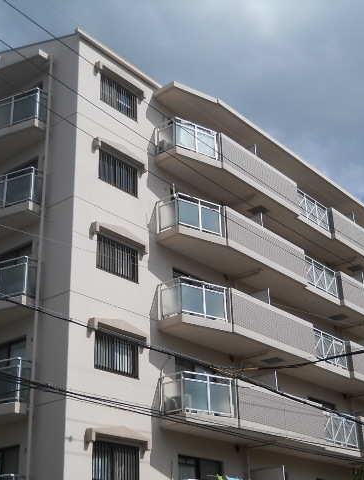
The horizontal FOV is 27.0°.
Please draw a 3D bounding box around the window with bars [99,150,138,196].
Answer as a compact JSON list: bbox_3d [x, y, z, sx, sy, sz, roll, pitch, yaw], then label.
[{"bbox_3d":[-1.844,-1.998,22.581,0.150,1.090,1.704,-22,-32,35],"label":"window with bars"}]

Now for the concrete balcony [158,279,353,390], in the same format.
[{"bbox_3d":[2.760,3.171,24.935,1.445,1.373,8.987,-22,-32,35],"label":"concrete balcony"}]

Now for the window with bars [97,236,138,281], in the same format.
[{"bbox_3d":[-1.804,0.570,21.391,0.150,0.993,1.632,-22,-32,35],"label":"window with bars"}]

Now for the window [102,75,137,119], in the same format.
[{"bbox_3d":[-1.970,-4.470,23.828,0.150,0.993,1.632,-22,-32,35],"label":"window"}]

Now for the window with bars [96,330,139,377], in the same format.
[{"bbox_3d":[-1.721,3.089,20.172,0.150,0.993,1.632,-22,-32,35],"label":"window with bars"}]

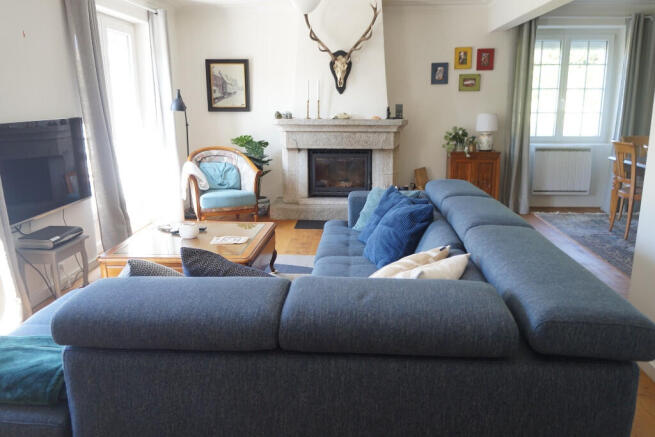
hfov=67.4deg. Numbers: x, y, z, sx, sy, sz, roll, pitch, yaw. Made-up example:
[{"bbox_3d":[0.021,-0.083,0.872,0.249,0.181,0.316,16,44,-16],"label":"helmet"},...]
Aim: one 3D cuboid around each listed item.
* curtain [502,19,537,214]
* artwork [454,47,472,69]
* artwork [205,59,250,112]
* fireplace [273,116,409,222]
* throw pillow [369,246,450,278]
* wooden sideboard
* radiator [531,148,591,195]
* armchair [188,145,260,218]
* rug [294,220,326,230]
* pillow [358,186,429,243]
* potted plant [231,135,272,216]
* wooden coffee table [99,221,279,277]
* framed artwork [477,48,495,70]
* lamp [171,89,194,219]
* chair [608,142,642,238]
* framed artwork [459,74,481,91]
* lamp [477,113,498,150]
[{"bbox_3d":[2.294,-1.186,5.857,0.301,2.311,0.150,1,13,5],"label":"curtain"},{"bbox_3d":[1.607,-1.892,5.811,0.203,0.250,0.020,0,14,4],"label":"artwork"},{"bbox_3d":[-1.222,-1.634,6.067,0.538,0.622,0.030,0,14,4],"label":"artwork"},{"bbox_3d":[0.158,-0.613,5.968,1.595,1.184,0.522,0,14,4],"label":"fireplace"},{"bbox_3d":[0.398,0.303,2.344,0.440,0.160,0.440,-32,12,6],"label":"throw pillow"},{"bbox_3d":[1.752,-0.422,6.000,0.584,0.790,0.340,1,13,5],"label":"wooden sideboard"},{"bbox_3d":[2.970,-0.601,6.261,0.693,0.589,0.100,0,14,4],"label":"radiator"},{"bbox_3d":[-1.251,-0.399,5.873,0.760,0.840,0.750,-4,14,-16],"label":"armchair"},{"bbox_3d":[0.040,0.076,5.659,0.800,0.010,0.468,1,13,5],"label":"rug"},{"bbox_3d":[0.419,0.014,3.192,0.160,0.440,0.440,31,-5,-30],"label":"pillow"},{"bbox_3d":[-0.936,-0.529,6.110,0.508,1.005,0.480,1,13,5],"label":"potted plant"},{"bbox_3d":[-0.953,0.349,3.613,1.014,0.424,0.987,1,13,5],"label":"wooden coffee table"},{"bbox_3d":[1.868,-1.871,5.798,0.201,0.244,0.020,0,14,4],"label":"framed artwork"},{"bbox_3d":[-1.698,-0.756,5.898,0.260,1.530,0.260,-4,14,-12],"label":"lamp"},{"bbox_3d":[3.268,-0.283,4.987,0.500,0.950,0.430,0,14,4],"label":"chair"},{"bbox_3d":[1.714,-1.627,5.905,0.253,0.198,0.024,1,13,5],"label":"framed artwork"},{"bbox_3d":[1.895,-1.022,5.847,0.247,0.445,0.247,1,13,5],"label":"lamp"}]

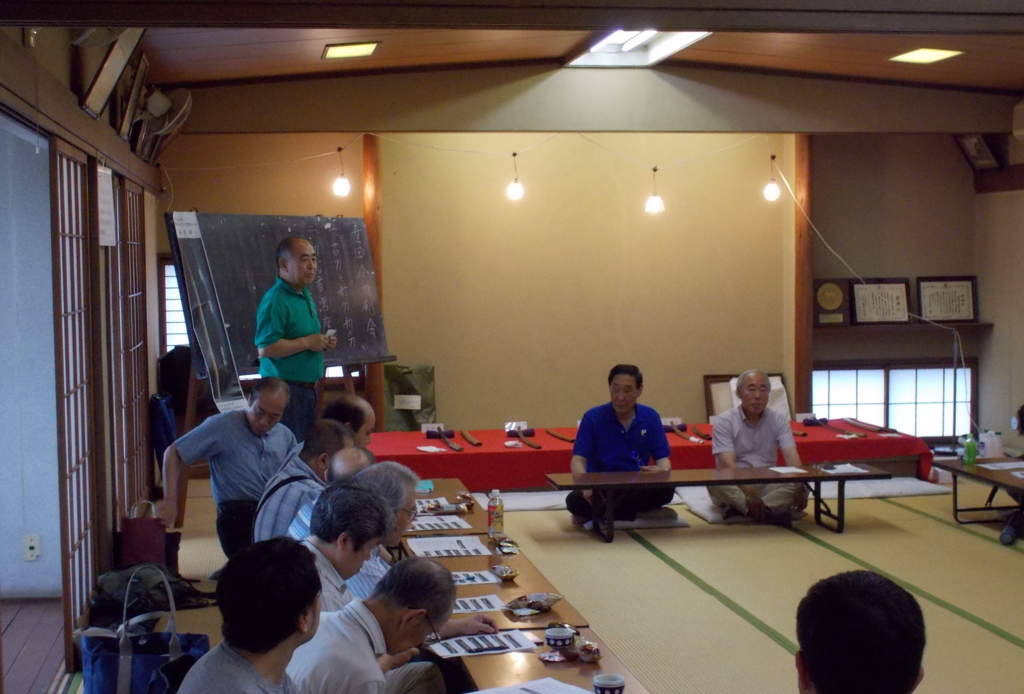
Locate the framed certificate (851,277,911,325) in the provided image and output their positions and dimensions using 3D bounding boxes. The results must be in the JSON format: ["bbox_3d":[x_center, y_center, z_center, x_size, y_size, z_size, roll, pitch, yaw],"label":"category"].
[{"bbox_3d":[2.677,-0.331,11.983,0.440,0.332,0.030,-1,-6,-8],"label":"framed certificate"}]

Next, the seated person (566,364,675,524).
[{"bbox_3d":[0.605,0.537,9.405,0.600,0.860,0.620,-1,3,-3],"label":"seated person"}]

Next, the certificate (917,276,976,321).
[{"bbox_3d":[3.180,-0.345,12.057,0.453,0.332,0.030,-1,-6,-8],"label":"certificate"}]

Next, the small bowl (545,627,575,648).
[{"bbox_3d":[0.146,0.883,5.043,0.086,0.050,0.086,-1,3,0],"label":"small bowl"}]

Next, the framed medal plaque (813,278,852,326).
[{"bbox_3d":[2.377,-0.326,12.323,0.255,0.340,0.030,-1,-7,-9],"label":"framed medal plaque"}]

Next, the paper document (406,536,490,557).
[{"bbox_3d":[-0.259,0.815,6.783,0.297,0.008,0.425,-1,3,-9],"label":"paper document"}]

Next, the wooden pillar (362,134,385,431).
[{"bbox_3d":[-0.996,-0.369,11.963,0.128,2.382,0.128,-1,3,-9],"label":"wooden pillar"}]

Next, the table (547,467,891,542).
[{"bbox_3d":[1.105,0.847,8.934,1.800,0.322,0.450,-1,3,-8],"label":"table"}]

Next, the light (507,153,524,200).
[{"bbox_3d":[0.025,-1.218,11.789,0.118,0.335,0.118,-1,3,0],"label":"light"}]

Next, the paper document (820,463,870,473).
[{"bbox_3d":[1.820,0.666,9.061,0.215,0.008,0.290,-1,3,-8],"label":"paper document"}]

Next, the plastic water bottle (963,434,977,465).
[{"bbox_3d":[2.527,0.559,9.147,0.067,0.172,0.067,-1,3,-8],"label":"plastic water bottle"}]

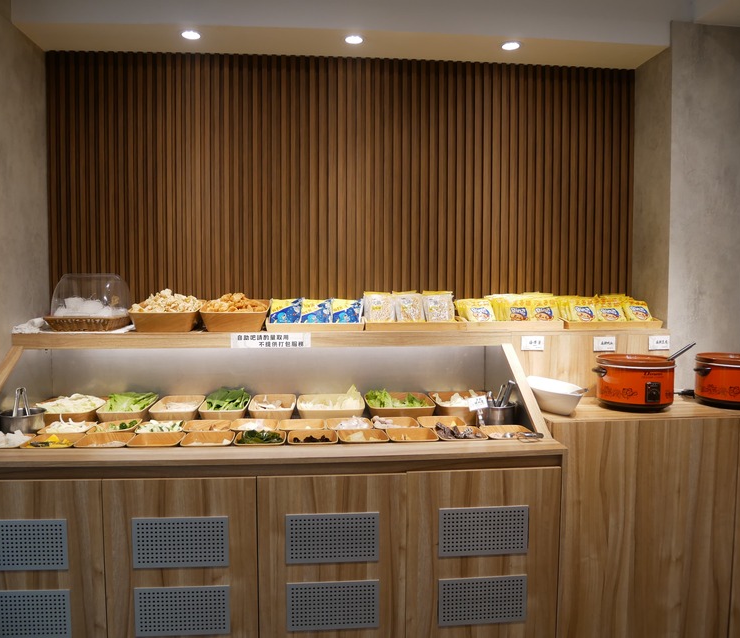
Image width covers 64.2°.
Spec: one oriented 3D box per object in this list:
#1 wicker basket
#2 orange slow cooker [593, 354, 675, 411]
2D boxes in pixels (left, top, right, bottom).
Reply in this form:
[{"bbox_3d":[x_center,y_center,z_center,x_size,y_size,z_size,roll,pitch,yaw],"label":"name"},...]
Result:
[{"bbox_3d":[-1.293,0.021,2.727,0.305,0.064,0.260,0,2,-5],"label":"wicker basket"},{"bbox_3d":[1.141,0.272,2.530,0.385,0.215,0.280,-1,2,-11],"label":"orange slow cooker"}]

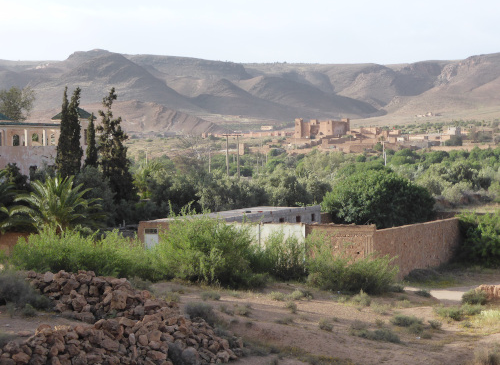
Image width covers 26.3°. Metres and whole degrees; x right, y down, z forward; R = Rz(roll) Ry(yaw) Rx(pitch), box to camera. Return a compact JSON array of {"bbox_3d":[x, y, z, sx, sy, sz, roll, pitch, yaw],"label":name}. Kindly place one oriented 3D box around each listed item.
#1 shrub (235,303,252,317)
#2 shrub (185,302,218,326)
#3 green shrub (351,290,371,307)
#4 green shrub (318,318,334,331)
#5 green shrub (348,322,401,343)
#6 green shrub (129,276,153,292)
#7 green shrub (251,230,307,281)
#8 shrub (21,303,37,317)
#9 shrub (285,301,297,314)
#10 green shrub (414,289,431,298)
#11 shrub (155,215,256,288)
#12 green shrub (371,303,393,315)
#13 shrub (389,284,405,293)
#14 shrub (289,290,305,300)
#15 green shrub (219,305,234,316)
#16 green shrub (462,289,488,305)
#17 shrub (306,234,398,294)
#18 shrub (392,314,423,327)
[{"bbox_3d":[-0.249,4.910,41.000,0.690,0.470,0.590,0,2,0],"label":"shrub"},{"bbox_3d":[-2.020,5.455,44.514,1.416,0.931,1.274,0,3,0],"label":"shrub"},{"bbox_3d":[5.154,5.410,49.854,0.933,0.799,0.840,0,3,0],"label":"green shrub"},{"bbox_3d":[3.056,5.673,42.703,0.639,0.527,0.575,0,3,0],"label":"green shrub"},{"bbox_3d":[4.673,5.630,40.116,1.952,0.751,1.269,0,3,0],"label":"green shrub"},{"bbox_3d":[-5.705,5.289,55.694,1.250,0.836,1.125,0,3,0],"label":"green shrub"},{"bbox_3d":[1.440,3.688,54.000,2.830,2.360,2.260,0,2,0],"label":"green shrub"},{"bbox_3d":[-9.651,5.577,46.573,0.697,0.578,0.627,0,3,0],"label":"shrub"},{"bbox_3d":[1.648,5.087,43.500,0.490,0.440,0.420,0,2,0],"label":"shrub"},{"bbox_3d":[8.150,5.244,50.500,0.760,0.300,0.640,0,2,0],"label":"green shrub"},{"bbox_3d":[-2.483,3.738,59.636,5.691,3.921,4.837,0,3,0],"label":"shrub"},{"bbox_3d":[5.815,5.616,47.266,0.973,0.486,0.876,0,3,0],"label":"green shrub"},{"bbox_3d":[7.127,5.157,52.000,0.780,0.410,0.660,0,2,0],"label":"shrub"},{"bbox_3d":[2.066,4.977,47.500,0.710,0.370,0.600,0,2,0],"label":"shrub"},{"bbox_3d":[-0.912,4.970,41.500,0.620,0.320,0.530,0,2,0],"label":"green shrub"},{"bbox_3d":[10.126,5.164,48.000,1.170,0.600,0.990,0,2,0],"label":"green shrub"},{"bbox_3d":[4.986,3.940,52.000,4.480,2.530,3.220,0,2,0],"label":"shrub"},{"bbox_3d":[6.424,5.665,43.878,1.314,0.521,0.985,0,3,0],"label":"shrub"}]

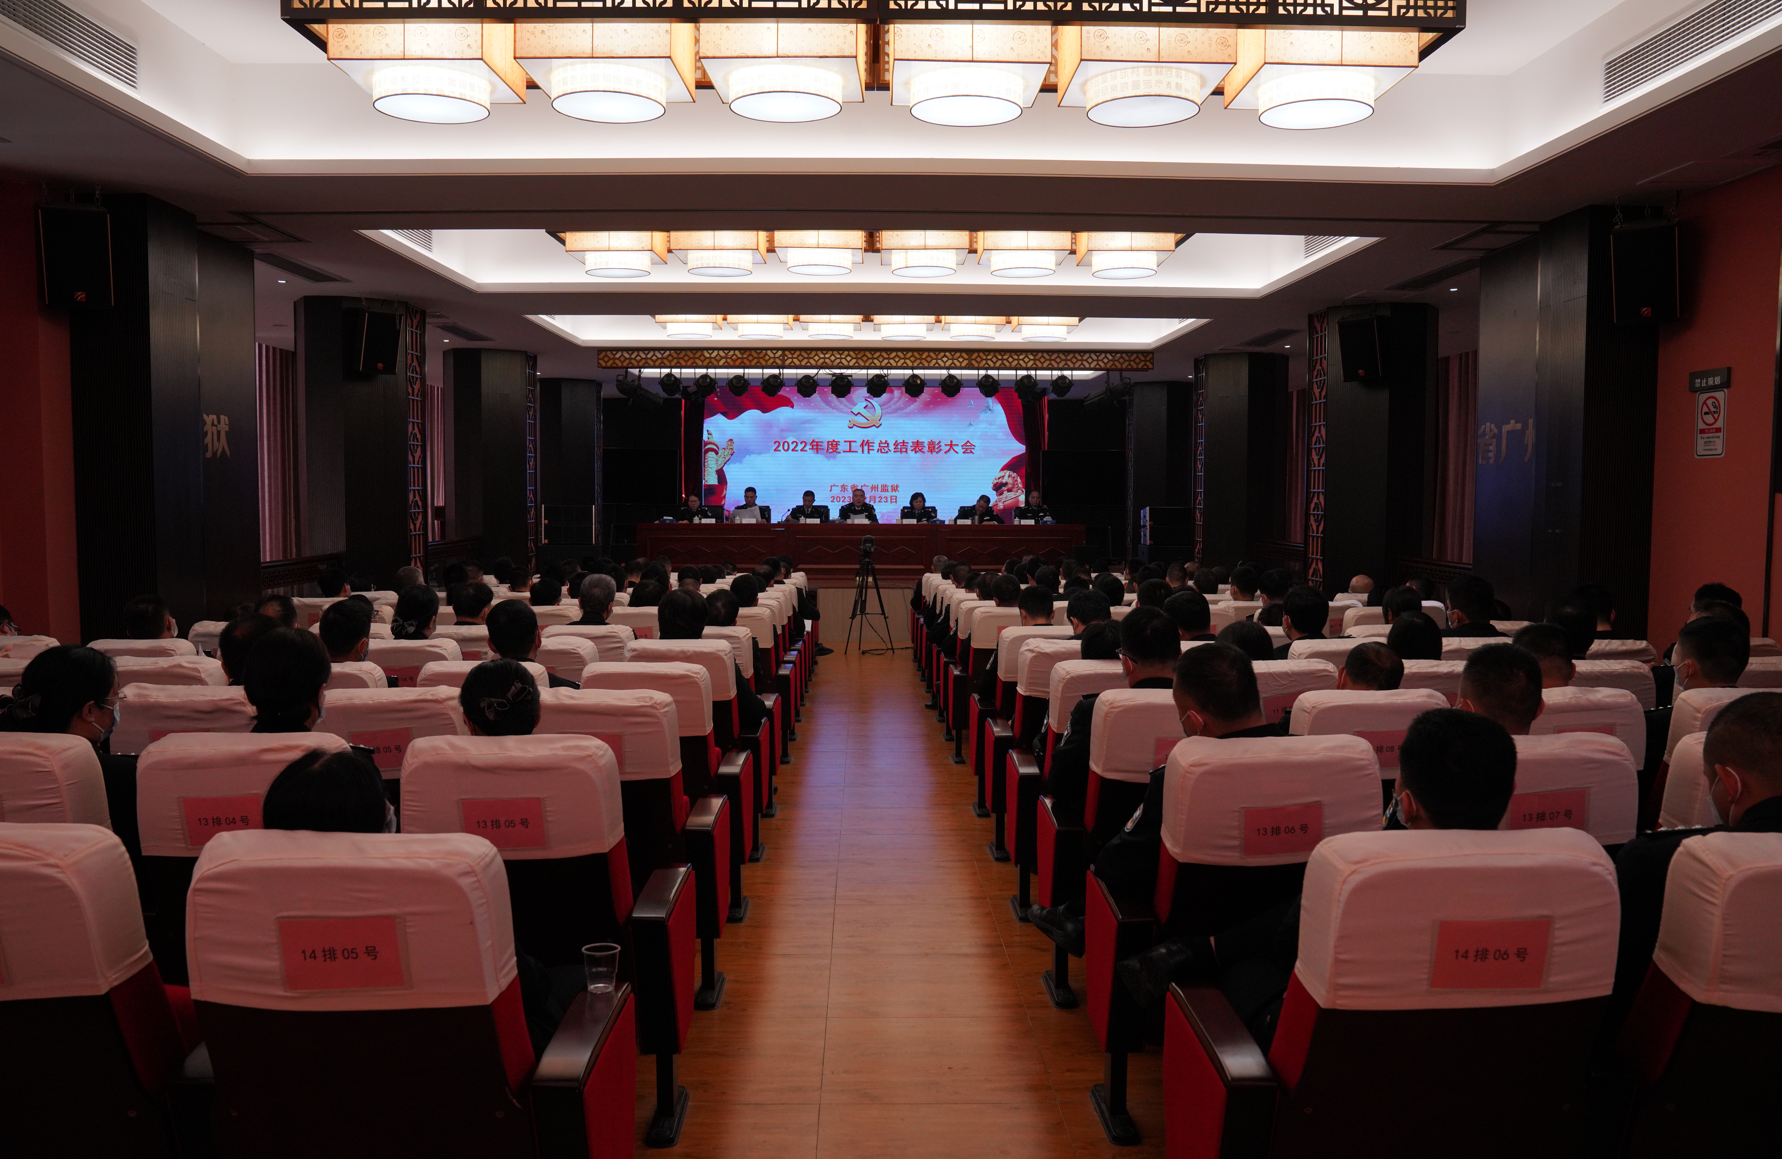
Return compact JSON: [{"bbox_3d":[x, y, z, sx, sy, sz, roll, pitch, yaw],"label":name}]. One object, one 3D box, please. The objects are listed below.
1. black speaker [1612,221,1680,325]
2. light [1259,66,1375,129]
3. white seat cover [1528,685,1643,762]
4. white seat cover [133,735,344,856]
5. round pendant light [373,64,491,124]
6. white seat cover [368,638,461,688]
[{"bbox_3d":[4.421,-1.794,7.533,0.360,0.550,0.360,3,17,33],"label":"black speaker"},{"bbox_3d":[1.941,-2.183,5.856,0.515,0.135,0.515,0,4,-1],"label":"light"},{"bbox_3d":[2.025,0.458,3.854,0.465,0.255,0.185,0,4,-1],"label":"white seat cover"},{"bbox_3d":[-1.427,0.486,2.918,0.465,0.255,0.185,0,4,-1],"label":"white seat cover"},{"bbox_3d":[-1.844,-1.948,5.179,0.460,0.112,0.460,0,4,0],"label":"round pendant light"},{"bbox_3d":[-2.124,0.389,5.600,0.465,0.255,0.185,0,4,-1],"label":"white seat cover"}]

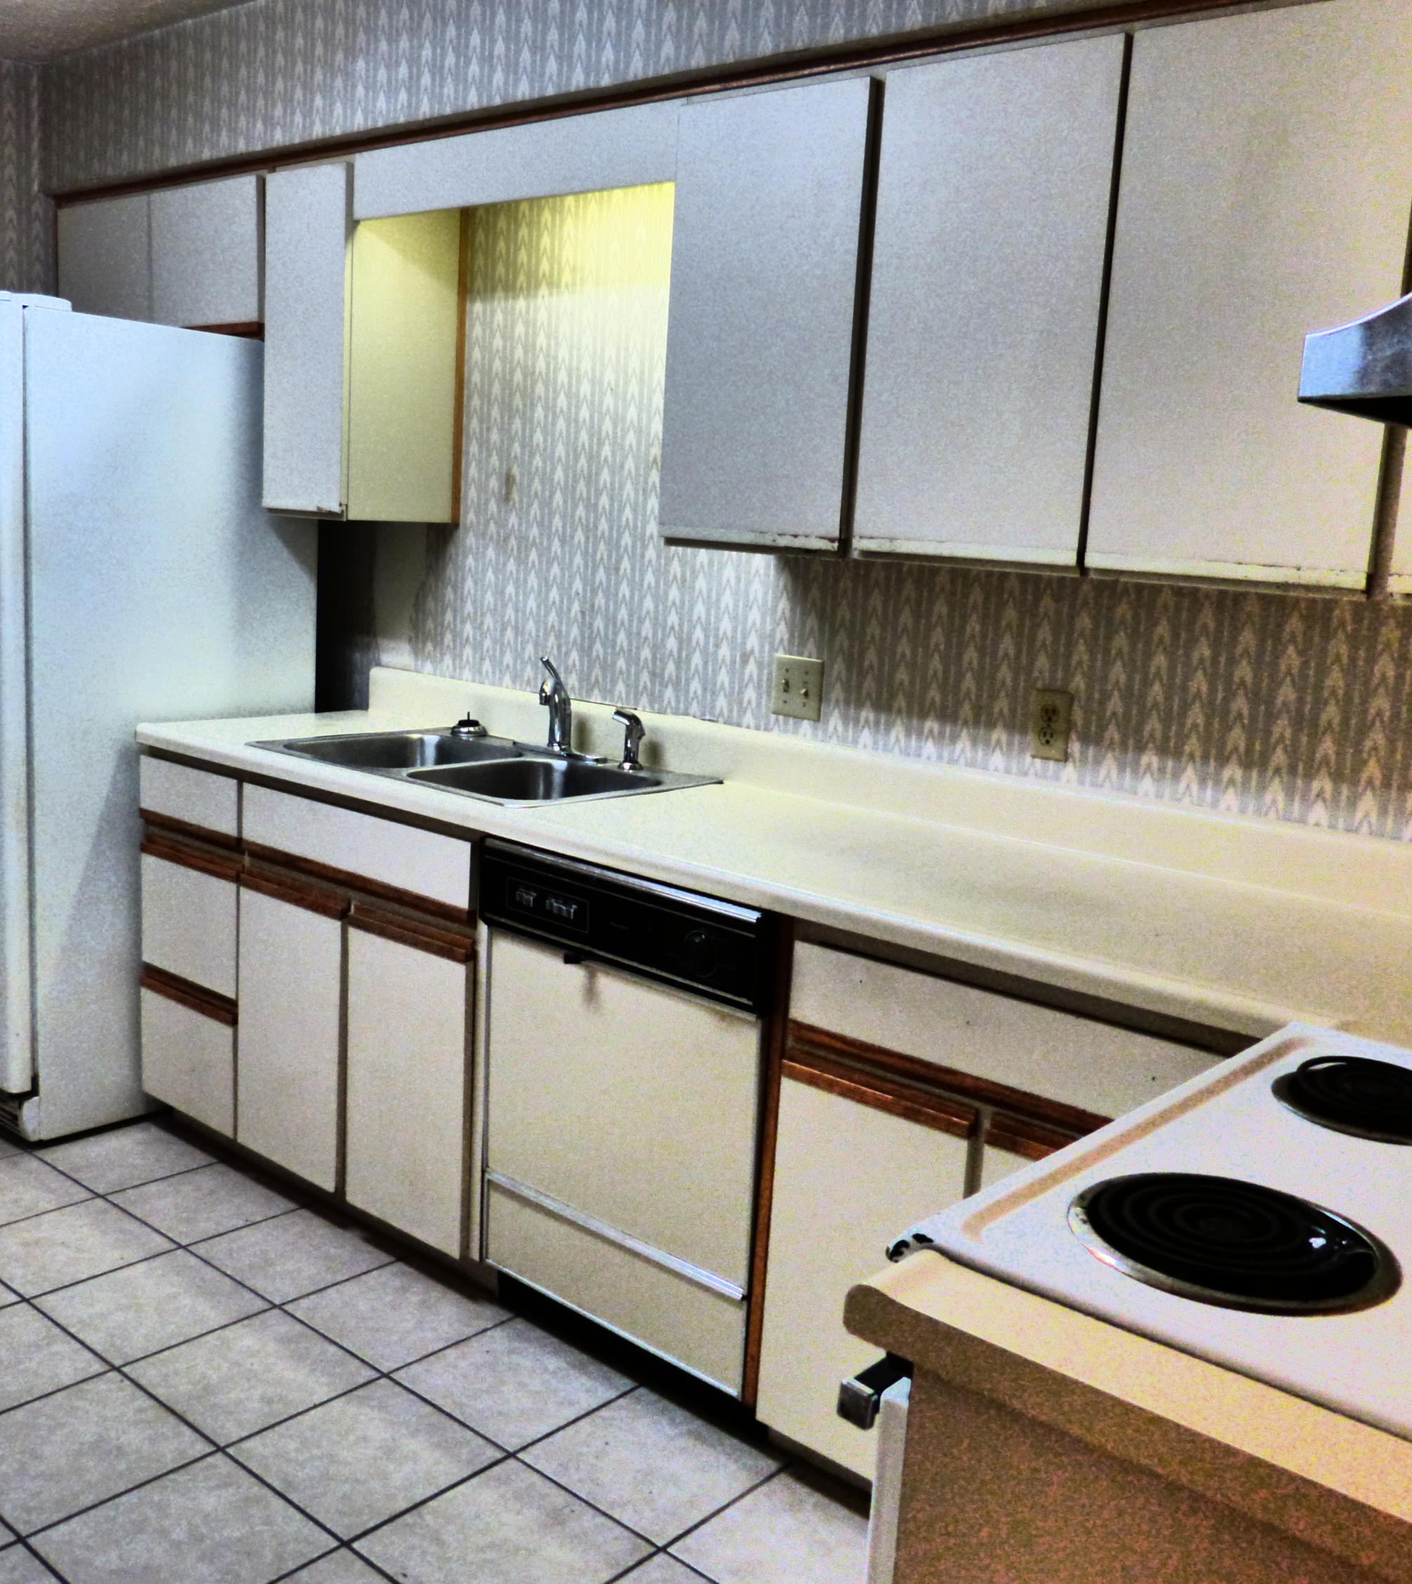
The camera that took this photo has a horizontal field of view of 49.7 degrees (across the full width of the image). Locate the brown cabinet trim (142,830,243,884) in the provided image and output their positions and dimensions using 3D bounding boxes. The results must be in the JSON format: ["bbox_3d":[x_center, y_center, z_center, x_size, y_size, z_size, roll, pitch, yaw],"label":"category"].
[{"bbox_3d":[-1.076,0.135,3.206,0.376,0.042,0.024,12,12,39],"label":"brown cabinet trim"}]

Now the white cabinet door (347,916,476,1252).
[{"bbox_3d":[-0.530,0.516,2.719,0.338,0.560,0.023,11,12,40],"label":"white cabinet door"}]

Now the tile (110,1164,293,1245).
[{"bbox_3d":[-1.016,0.838,3.102,0.304,0.010,0.279,11,12,40],"label":"tile"}]

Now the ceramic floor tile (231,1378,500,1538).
[{"bbox_3d":[-0.507,0.996,2.293,0.304,0.010,0.301,11,12,40],"label":"ceramic floor tile"}]

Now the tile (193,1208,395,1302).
[{"bbox_3d":[-0.783,0.882,2.903,0.304,0.010,0.279,11,12,40],"label":"tile"}]

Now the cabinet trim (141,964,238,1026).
[{"bbox_3d":[-1.090,0.426,3.233,0.361,0.051,0.028,11,12,40],"label":"cabinet trim"}]

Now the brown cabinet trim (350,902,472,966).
[{"bbox_3d":[-0.525,0.250,2.727,0.321,0.042,0.028,11,12,40],"label":"brown cabinet trim"}]

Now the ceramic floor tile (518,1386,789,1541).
[{"bbox_3d":[-0.086,1.034,2.361,0.299,0.010,0.288,12,12,39],"label":"ceramic floor tile"}]

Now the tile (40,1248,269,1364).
[{"bbox_3d":[-0.980,0.916,2.710,0.299,0.010,0.299,12,12,39],"label":"tile"}]

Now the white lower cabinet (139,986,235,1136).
[{"bbox_3d":[-1.098,0.572,3.256,0.363,0.246,0.022,11,12,40],"label":"white lower cabinet"}]

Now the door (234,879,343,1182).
[{"bbox_3d":[-0.802,0.463,2.949,0.337,0.543,0.022,11,12,40],"label":"door"}]

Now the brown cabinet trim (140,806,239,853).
[{"bbox_3d":[-1.072,0.081,3.180,0.369,0.037,0.028,11,12,40],"label":"brown cabinet trim"}]

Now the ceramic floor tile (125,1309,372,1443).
[{"bbox_3d":[-0.747,0.963,2.517,0.299,0.010,0.299,12,12,39],"label":"ceramic floor tile"}]

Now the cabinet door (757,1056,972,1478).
[{"bbox_3d":[0.218,0.683,2.132,0.317,0.562,0.025,11,12,40],"label":"cabinet door"}]

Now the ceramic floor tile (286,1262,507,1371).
[{"bbox_3d":[-0.552,0.938,2.746,0.299,0.010,0.288,12,12,39],"label":"ceramic floor tile"}]

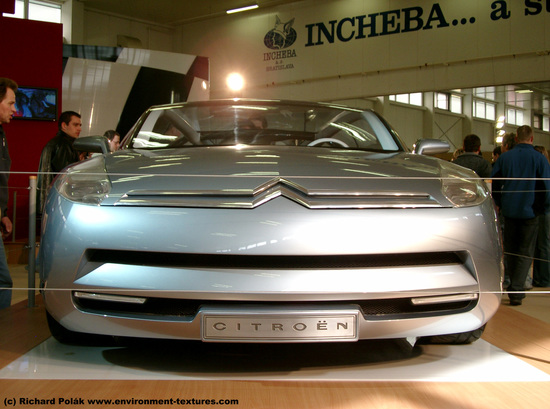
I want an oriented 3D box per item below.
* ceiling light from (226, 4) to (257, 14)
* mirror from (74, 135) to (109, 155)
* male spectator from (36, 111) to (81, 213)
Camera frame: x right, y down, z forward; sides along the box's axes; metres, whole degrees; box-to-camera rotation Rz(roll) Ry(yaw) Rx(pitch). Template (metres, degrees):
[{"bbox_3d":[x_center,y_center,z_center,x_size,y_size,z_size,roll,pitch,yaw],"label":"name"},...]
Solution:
[{"bbox_3d":[-1.018,-6.106,24.800,1.270,0.100,0.150,1,1,39],"label":"ceiling light"},{"bbox_3d":[-1.009,-0.326,4.380,0.190,0.100,0.130,0,1,-2],"label":"mirror"},{"bbox_3d":[-1.860,0.066,6.900,0.420,1.770,0.500,1,1,25],"label":"male spectator"}]

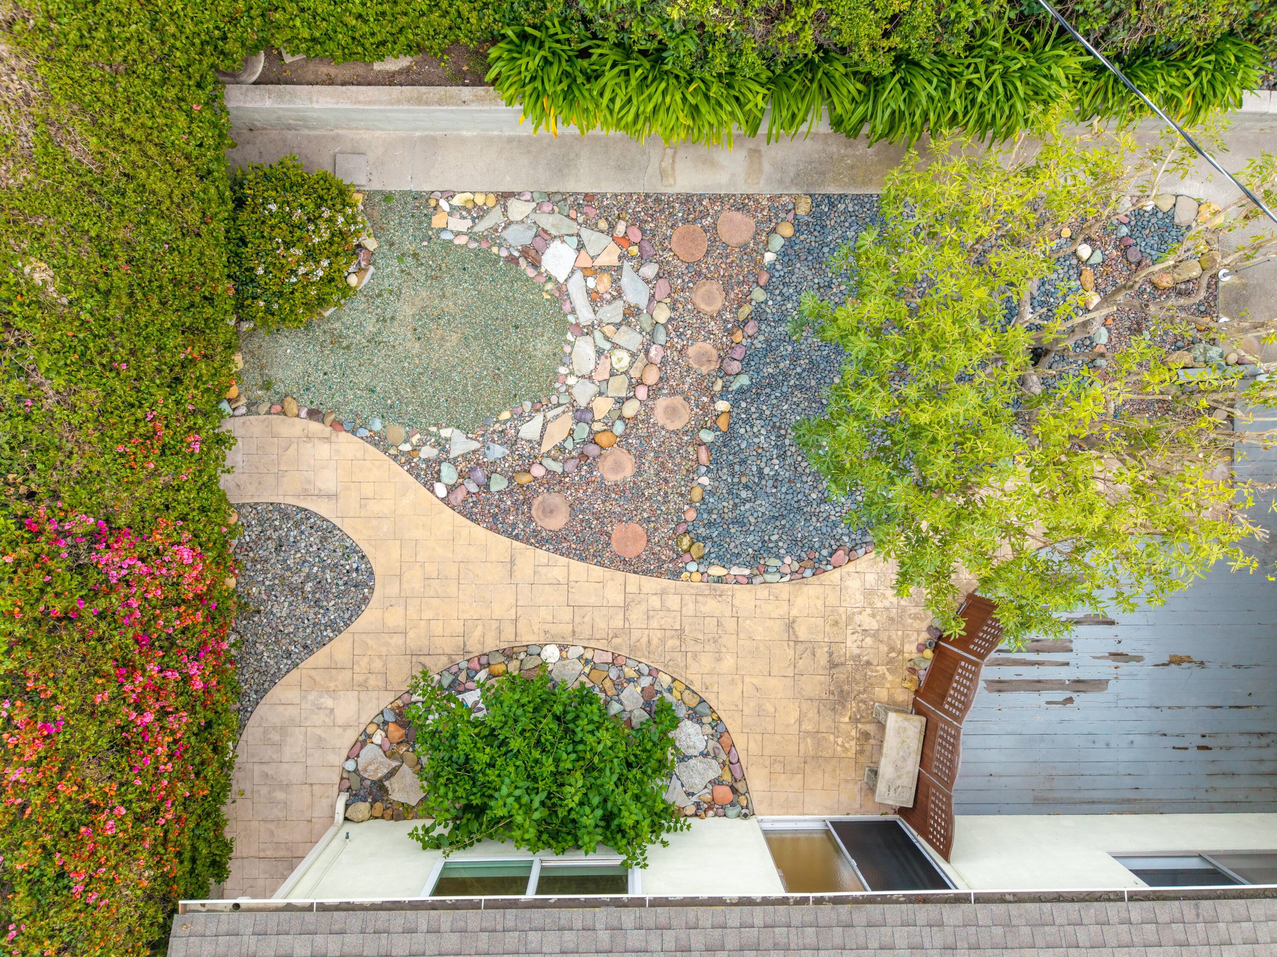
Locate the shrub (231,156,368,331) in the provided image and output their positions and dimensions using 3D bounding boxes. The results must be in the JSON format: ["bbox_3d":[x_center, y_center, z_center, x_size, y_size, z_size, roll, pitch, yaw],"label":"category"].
[{"bbox_3d":[-3.100,-2.130,8.130,1.200,0.950,1.500,0,90,-1],"label":"shrub"}]

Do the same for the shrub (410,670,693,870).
[{"bbox_3d":[-0.850,2.600,8.330,2.500,1.400,1.650,0,90,-1],"label":"shrub"}]

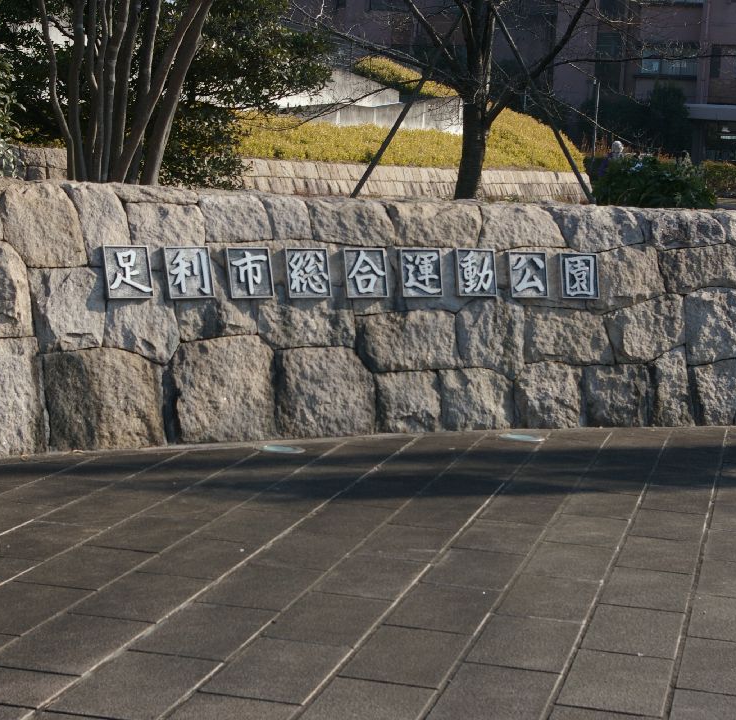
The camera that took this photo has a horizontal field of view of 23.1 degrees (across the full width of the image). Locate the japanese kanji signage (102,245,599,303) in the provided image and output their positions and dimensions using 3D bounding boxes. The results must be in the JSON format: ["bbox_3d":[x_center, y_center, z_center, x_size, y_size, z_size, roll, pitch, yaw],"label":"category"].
[{"bbox_3d":[0.002,-0.465,9.790,3.257,0.304,0.146,-1,-6,-35],"label":"japanese kanji signage"}]

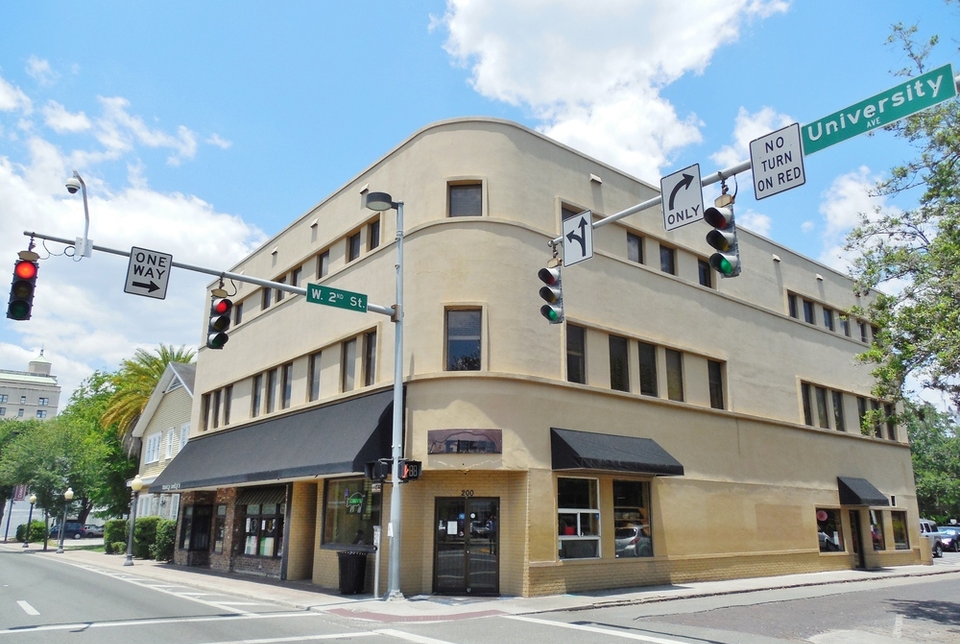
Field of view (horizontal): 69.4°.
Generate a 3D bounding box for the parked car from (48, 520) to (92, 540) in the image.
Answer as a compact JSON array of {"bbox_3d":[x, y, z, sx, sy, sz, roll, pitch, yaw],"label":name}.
[{"bbox_3d":[-36.653,18.298,60.918,4.400,1.660,1.800,13,-20,-37],"label":"parked car"}]

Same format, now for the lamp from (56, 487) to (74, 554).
[{"bbox_3d":[-19.994,9.578,33.509,0.420,3.060,0.420,13,-20,-37],"label":"lamp"}]

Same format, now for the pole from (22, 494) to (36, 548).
[{"bbox_3d":[-27.045,11.993,41.724,0.420,3.070,0.420,13,-20,-37],"label":"pole"}]

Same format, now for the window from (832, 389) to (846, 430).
[{"bbox_3d":[13.852,3.456,26.742,0.863,1.505,0.120,13,-20,-37],"label":"window"}]

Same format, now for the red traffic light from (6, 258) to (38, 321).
[{"bbox_3d":[-7.744,-0.559,11.769,0.350,1.060,0.400,13,-20,-37],"label":"red traffic light"}]

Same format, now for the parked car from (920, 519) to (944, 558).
[{"bbox_3d":[20.303,10.331,33.121,4.400,1.770,1.820,13,-20,-37],"label":"parked car"}]

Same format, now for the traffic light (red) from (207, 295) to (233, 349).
[{"bbox_3d":[-5.186,-0.001,13.762,0.350,1.060,0.400,13,-20,-37],"label":"traffic light (red)"}]

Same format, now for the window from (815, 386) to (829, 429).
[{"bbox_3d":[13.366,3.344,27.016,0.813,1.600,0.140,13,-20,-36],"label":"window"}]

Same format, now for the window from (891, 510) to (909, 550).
[{"bbox_3d":[16.906,8.385,27.876,1.400,1.480,0.120,13,-20,-37],"label":"window"}]

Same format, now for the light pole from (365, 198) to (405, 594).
[{"bbox_3d":[-2.197,1.369,16.019,1.350,9.440,0.640,13,-20,-37],"label":"light pole"}]

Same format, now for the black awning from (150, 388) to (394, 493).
[{"bbox_3d":[-7.590,4.206,22.415,1.254,2.127,16.902,13,-20,-37],"label":"black awning"}]

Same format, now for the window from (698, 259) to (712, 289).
[{"bbox_3d":[7.728,-1.662,23.809,0.701,0.955,0.140,13,-20,-36],"label":"window"}]

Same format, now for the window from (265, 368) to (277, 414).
[{"bbox_3d":[-7.200,2.403,23.958,0.150,1.500,0.870,13,-20,-37],"label":"window"}]

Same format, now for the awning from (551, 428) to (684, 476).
[{"bbox_3d":[3.536,3.289,17.453,3.892,1.033,0.973,13,-20,-37],"label":"awning"}]

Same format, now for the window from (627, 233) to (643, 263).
[{"bbox_3d":[4.668,-2.218,20.714,0.780,0.920,0.120,13,-20,-37],"label":"window"}]

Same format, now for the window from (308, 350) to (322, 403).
[{"bbox_3d":[-5.097,1.703,21.446,0.150,1.500,0.850,13,-20,-37],"label":"window"}]

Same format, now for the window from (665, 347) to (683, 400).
[{"bbox_3d":[6.043,1.652,21.477,0.803,1.607,0.140,13,-20,-36],"label":"window"}]

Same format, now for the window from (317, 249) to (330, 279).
[{"bbox_3d":[-4.996,-1.834,22.133,0.120,0.920,0.780,13,-20,-37],"label":"window"}]

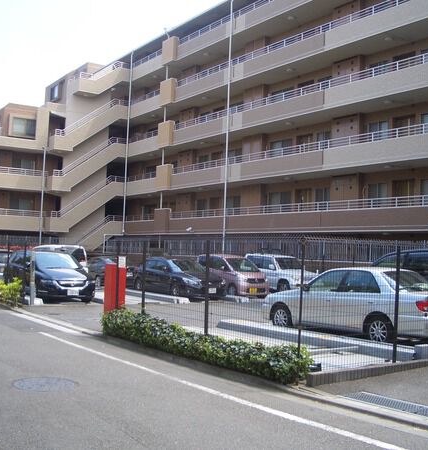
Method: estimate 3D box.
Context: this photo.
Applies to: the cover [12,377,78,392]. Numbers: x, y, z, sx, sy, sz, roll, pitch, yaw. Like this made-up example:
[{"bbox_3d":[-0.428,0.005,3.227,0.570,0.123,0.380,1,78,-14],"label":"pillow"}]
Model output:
[{"bbox_3d":[-2.039,1.924,7.320,0.770,0.040,0.770,4,-4,-37],"label":"cover"}]

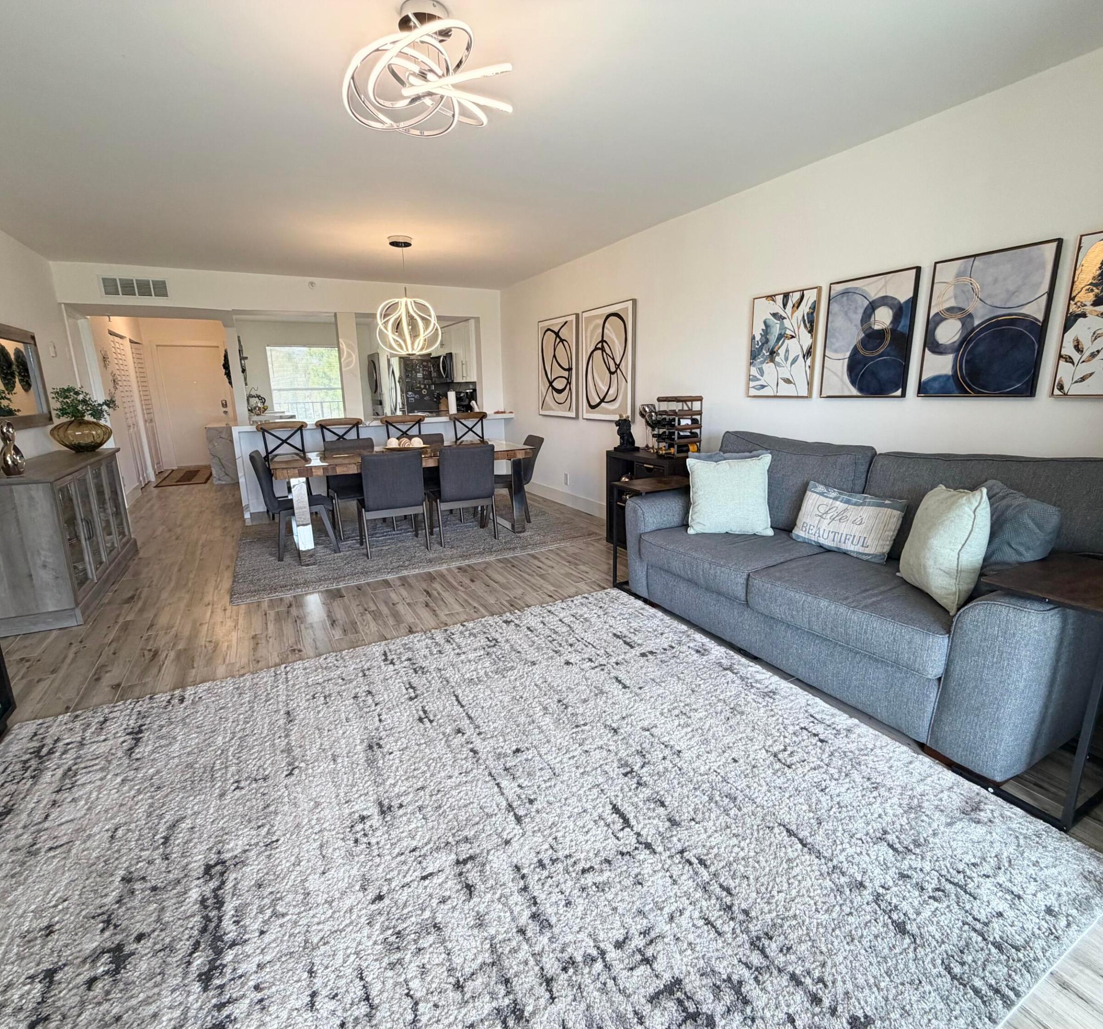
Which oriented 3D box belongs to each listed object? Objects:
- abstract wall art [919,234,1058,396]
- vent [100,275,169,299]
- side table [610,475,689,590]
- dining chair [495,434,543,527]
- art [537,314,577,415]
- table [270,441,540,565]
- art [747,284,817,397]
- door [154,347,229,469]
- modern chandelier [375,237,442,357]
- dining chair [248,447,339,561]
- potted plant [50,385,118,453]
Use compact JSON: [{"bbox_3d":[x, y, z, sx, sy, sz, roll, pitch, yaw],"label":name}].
[{"bbox_3d":[1.853,-0.810,2.395,0.035,0.605,0.457,-8,15,-26],"label":"abstract wall art"},{"bbox_3d":[-3.978,-2.171,5.304,0.545,0.193,0.020,-8,15,-27],"label":"vent"},{"bbox_3d":[0.694,0.135,3.543,0.515,0.680,0.315,-8,15,-27],"label":"side table"},{"bbox_3d":[-0.394,-0.327,5.285,0.550,0.810,0.490,-7,14,-23],"label":"dining chair"},{"bbox_3d":[0.069,-1.528,5.821,0.038,1.000,0.820,-8,15,-27],"label":"art"},{"bbox_3d":[-1.267,-0.175,4.815,2.000,0.755,1.060,-8,15,-26],"label":"table"},{"bbox_3d":[1.394,-1.016,3.354,0.035,0.607,0.458,-8,15,-27],"label":"art"},{"bbox_3d":[-6.109,-1.867,9.610,0.910,2.020,0.060,-8,15,-26],"label":"door"},{"bbox_3d":[-1.196,-1.765,4.542,0.520,0.890,0.520,-8,15,-26],"label":"modern chandelier"},{"bbox_3d":[-2.038,-0.113,4.418,0.550,0.850,0.460,-8,15,-26],"label":"dining chair"},{"bbox_3d":[-3.497,-0.719,4.160,0.400,0.500,0.410,-8,15,-27],"label":"potted plant"}]

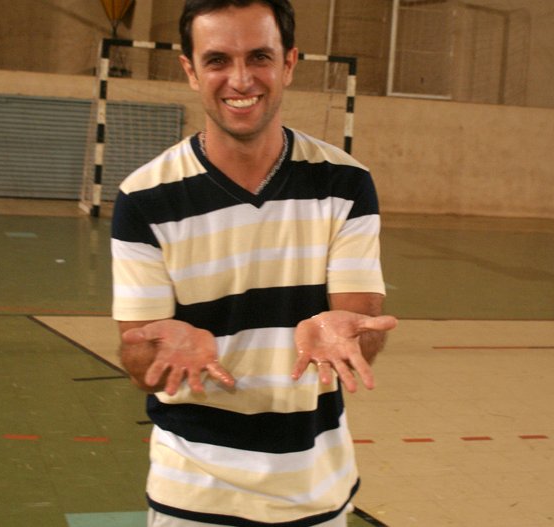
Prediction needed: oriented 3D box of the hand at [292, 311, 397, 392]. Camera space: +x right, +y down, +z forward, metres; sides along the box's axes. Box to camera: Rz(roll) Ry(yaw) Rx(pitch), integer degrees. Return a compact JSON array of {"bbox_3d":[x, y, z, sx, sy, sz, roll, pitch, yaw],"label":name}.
[{"bbox_3d":[0.091,0.119,1.540,0.138,0.062,0.165,-7,30,1],"label":"hand"}]

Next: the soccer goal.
[{"bbox_3d":[-0.743,-1.639,14.373,3.160,2.080,1.100,1,9,-16],"label":"soccer goal"}]

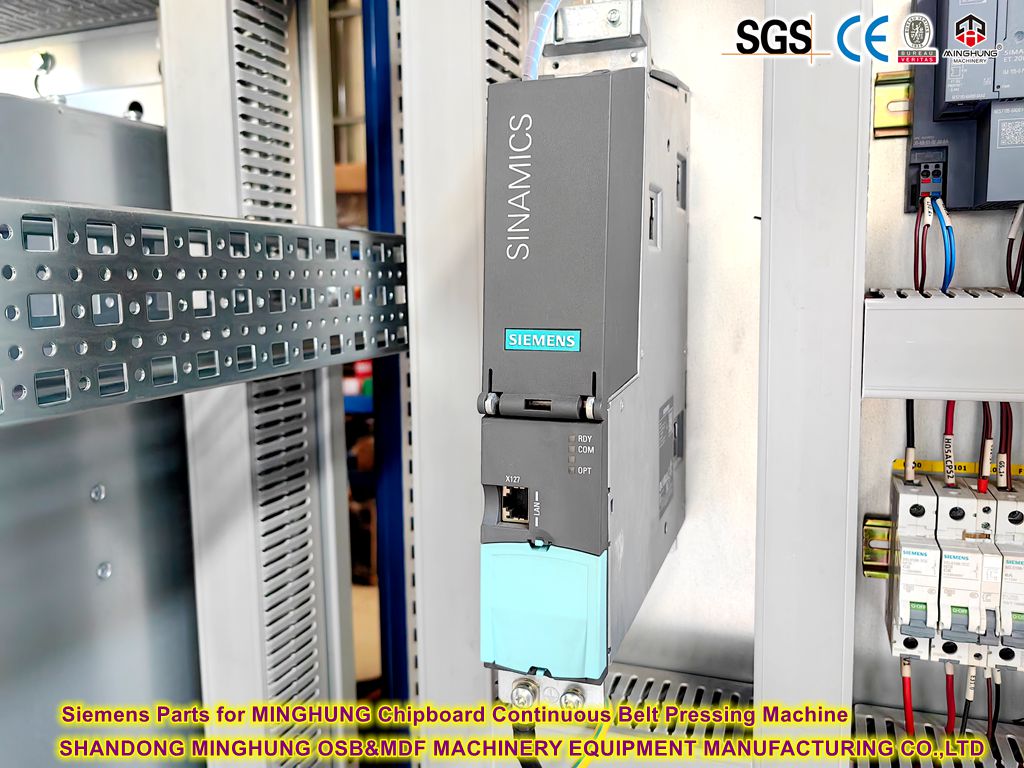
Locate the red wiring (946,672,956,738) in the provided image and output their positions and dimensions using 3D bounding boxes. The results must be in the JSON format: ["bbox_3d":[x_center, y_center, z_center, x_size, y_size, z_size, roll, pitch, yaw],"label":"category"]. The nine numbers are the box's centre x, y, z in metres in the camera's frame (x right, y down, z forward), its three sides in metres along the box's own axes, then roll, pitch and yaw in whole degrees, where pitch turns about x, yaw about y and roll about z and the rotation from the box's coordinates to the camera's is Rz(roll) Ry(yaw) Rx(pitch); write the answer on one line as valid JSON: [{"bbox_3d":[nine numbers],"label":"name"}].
[{"bbox_3d":[0.246,0.180,0.449,0.005,0.041,0.005,-3,12,20],"label":"red wiring"}]

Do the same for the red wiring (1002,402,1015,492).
[{"bbox_3d":[0.258,0.033,0.415,0.005,0.046,0.006,2,8,20],"label":"red wiring"}]

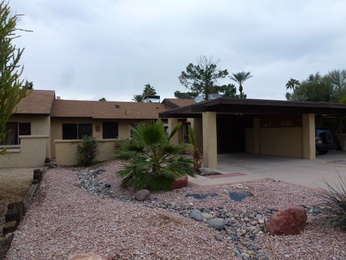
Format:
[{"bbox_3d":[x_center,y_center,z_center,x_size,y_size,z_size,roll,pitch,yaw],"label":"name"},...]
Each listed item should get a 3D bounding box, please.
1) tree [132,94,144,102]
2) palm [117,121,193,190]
[{"bbox_3d":[-4.200,-1.500,30.000,2.400,5.800,2.400,0,0,0],"label":"tree"},{"bbox_3d":[-0.470,0.670,6.500,2.050,1.850,2.000,0,0,0],"label":"palm"}]

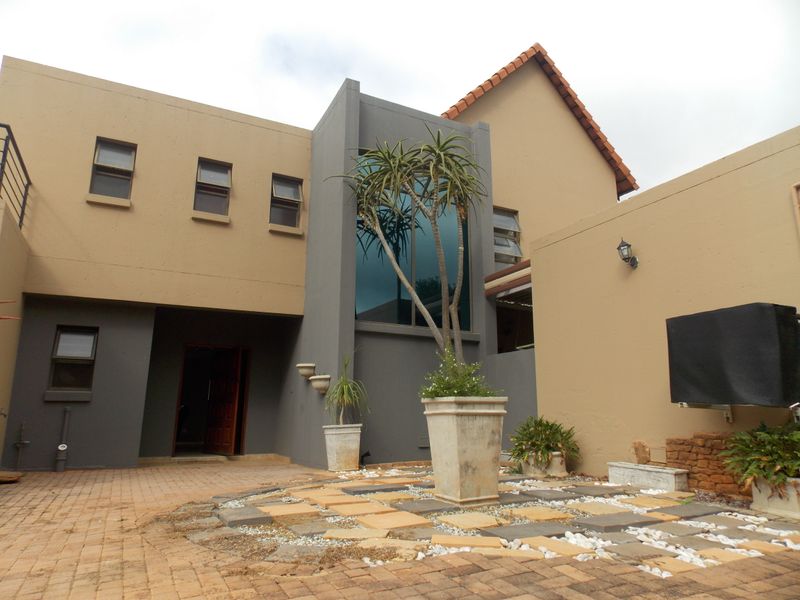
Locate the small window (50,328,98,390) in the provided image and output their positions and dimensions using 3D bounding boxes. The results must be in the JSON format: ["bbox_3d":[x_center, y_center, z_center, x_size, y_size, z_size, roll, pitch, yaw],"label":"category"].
[{"bbox_3d":[-5.486,0.983,8.969,0.596,1.074,0.120,6,-14,-25],"label":"small window"}]

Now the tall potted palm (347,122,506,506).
[{"bbox_3d":[0.278,0.001,5.390,1.344,3.835,1.246,6,-14,-25],"label":"tall potted palm"}]

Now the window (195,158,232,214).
[{"bbox_3d":[-3.399,-2.056,9.700,0.590,1.028,0.160,6,-14,-26],"label":"window"}]

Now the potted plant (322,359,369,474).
[{"bbox_3d":[-0.764,1.628,7.634,0.600,1.560,0.600,6,-14,-26],"label":"potted plant"}]

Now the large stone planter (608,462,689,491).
[{"bbox_3d":[2.804,2.015,6.042,0.234,0.208,0.921,6,-14,-25],"label":"large stone planter"}]

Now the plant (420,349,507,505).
[{"bbox_3d":[0.613,1.179,5.098,0.612,1.412,0.612,6,-14,-25],"label":"plant"}]

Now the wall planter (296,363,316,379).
[{"bbox_3d":[-1.700,1.278,9.362,0.250,0.270,0.480,6,-13,-26],"label":"wall planter"}]

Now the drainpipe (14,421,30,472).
[{"bbox_3d":[-5.936,2.283,8.324,0.150,0.741,0.120,6,-14,-25],"label":"drainpipe"}]

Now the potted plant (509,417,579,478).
[{"bbox_3d":[2.029,2.048,7.536,0.880,0.800,0.880,0,-12,0],"label":"potted plant"}]

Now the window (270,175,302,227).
[{"bbox_3d":[-2.195,-1.904,10.280,0.593,1.026,0.160,6,-14,-26],"label":"window"}]

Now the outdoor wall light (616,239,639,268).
[{"bbox_3d":[2.925,-0.603,6.824,0.279,0.403,0.174,6,-14,-25],"label":"outdoor wall light"}]

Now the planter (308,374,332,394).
[{"bbox_3d":[-1.310,1.374,8.591,0.250,0.324,0.400,6,-14,-25],"label":"planter"}]

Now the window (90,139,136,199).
[{"bbox_3d":[-4.838,-2.217,9.003,0.597,1.024,0.160,6,-14,-26],"label":"window"}]

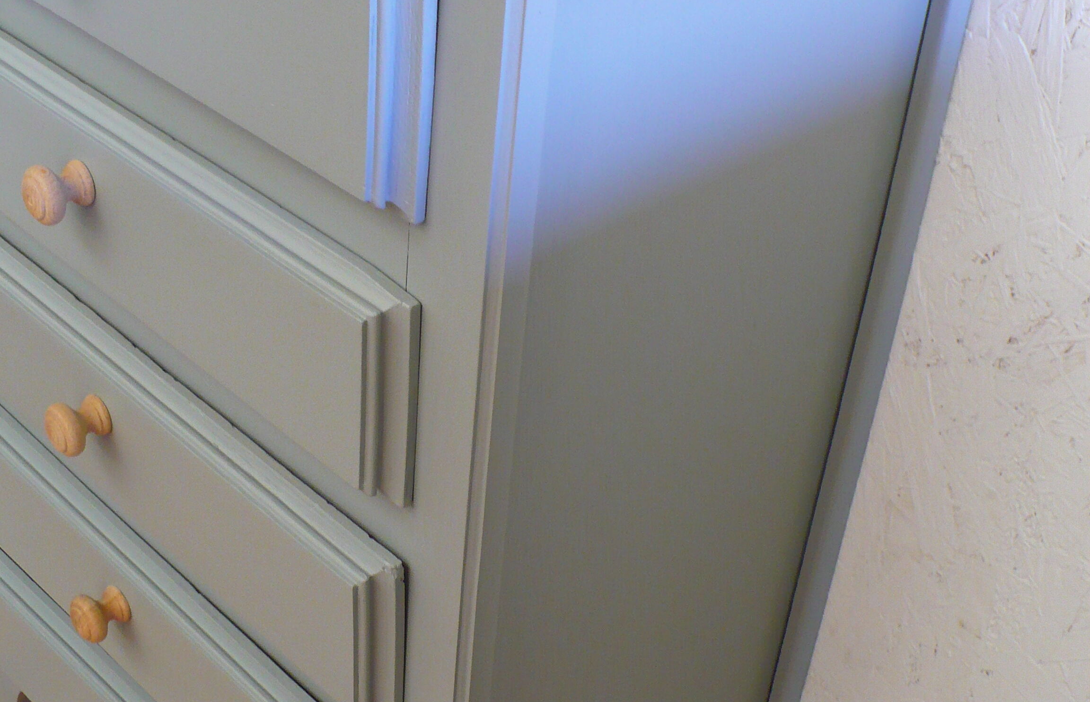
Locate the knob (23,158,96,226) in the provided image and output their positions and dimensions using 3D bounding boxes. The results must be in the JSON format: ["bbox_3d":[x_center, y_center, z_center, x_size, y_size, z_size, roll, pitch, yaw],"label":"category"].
[{"bbox_3d":[-0.279,-0.091,0.887,0.035,0.036,0.036,-26,45,-38],"label":"knob"}]

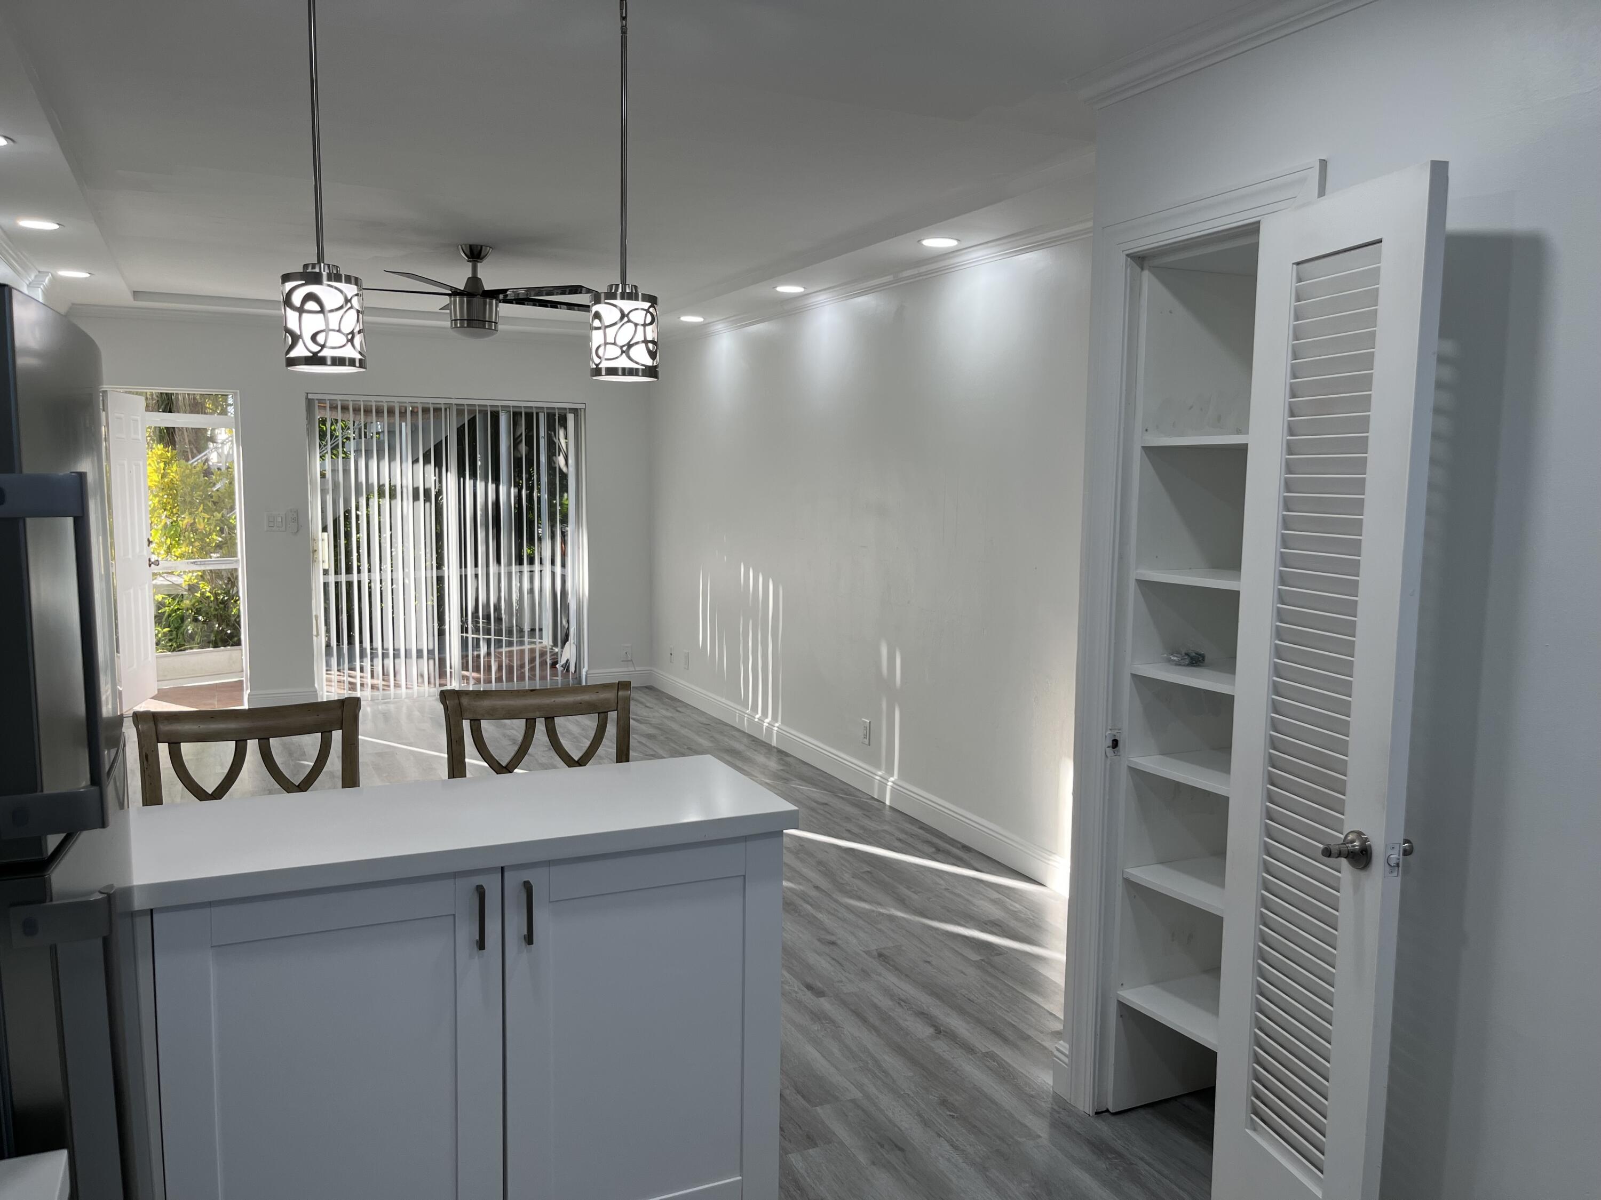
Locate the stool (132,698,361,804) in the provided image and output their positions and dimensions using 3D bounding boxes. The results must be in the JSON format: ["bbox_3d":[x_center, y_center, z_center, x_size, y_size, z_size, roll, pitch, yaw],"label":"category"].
[{"bbox_3d":[-1.173,0.766,2.607,0.470,1.015,0.530,-2,6,-22],"label":"stool"}]

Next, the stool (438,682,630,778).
[{"bbox_3d":[-0.586,0.746,2.885,0.470,1.015,0.530,-2,6,-22],"label":"stool"}]

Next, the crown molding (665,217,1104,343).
[{"bbox_3d":[0.043,-1.539,6.236,0.070,0.070,5.270,-2,6,-25],"label":"crown molding"}]

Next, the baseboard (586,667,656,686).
[{"bbox_3d":[-1.319,0.580,8.773,0.500,0.130,0.020,-2,6,-25],"label":"baseboard"}]

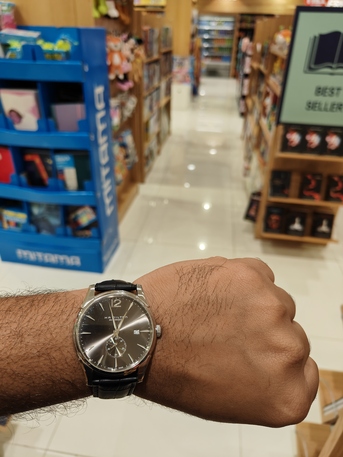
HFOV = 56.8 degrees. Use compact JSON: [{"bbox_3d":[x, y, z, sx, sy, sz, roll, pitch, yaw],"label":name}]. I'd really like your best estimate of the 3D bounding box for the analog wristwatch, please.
[{"bbox_3d":[-0.031,0.064,0.187,0.046,0.052,0.064,0,66,-6],"label":"analog wristwatch"}]

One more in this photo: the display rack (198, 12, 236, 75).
[{"bbox_3d":[1.622,-6.910,12.053,1.307,2.022,0.450,6,32,6],"label":"display rack"}]

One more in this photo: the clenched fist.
[{"bbox_3d":[0.033,0.069,0.195,0.105,0.062,0.090,2,69,-2],"label":"clenched fist"}]

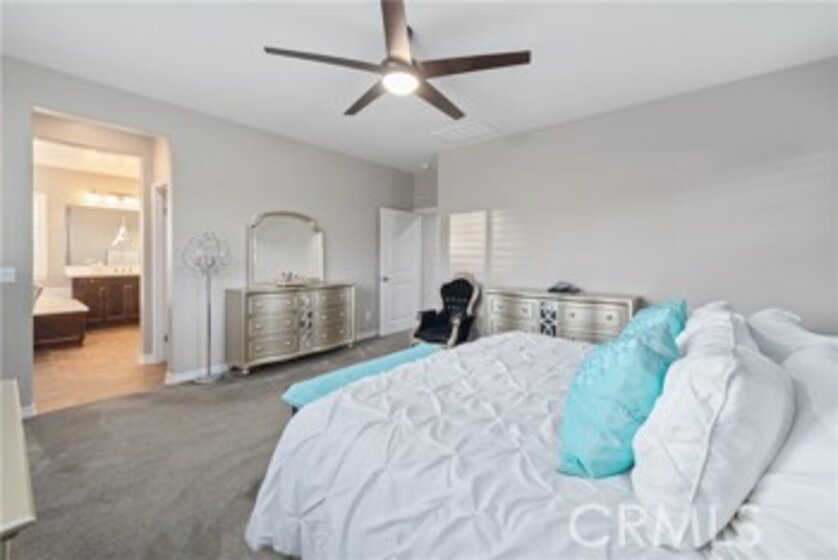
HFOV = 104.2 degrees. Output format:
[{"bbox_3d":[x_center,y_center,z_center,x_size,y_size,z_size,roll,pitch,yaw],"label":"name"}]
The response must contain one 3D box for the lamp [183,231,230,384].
[{"bbox_3d":[-2.180,0.273,3.360,0.410,1.550,0.410,2,3,42],"label":"lamp"}]

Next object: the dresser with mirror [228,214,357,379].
[{"bbox_3d":[-1.508,0.073,4.080,0.450,1.850,1.450,2,3,42],"label":"dresser with mirror"}]

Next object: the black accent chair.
[{"bbox_3d":[0.373,0.475,3.990,0.620,1.060,0.700,2,3,42],"label":"black accent chair"}]

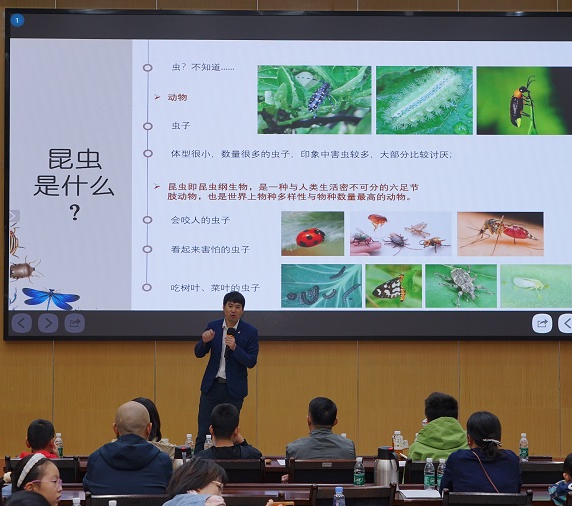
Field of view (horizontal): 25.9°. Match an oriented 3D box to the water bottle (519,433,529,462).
[{"bbox_3d":[1.612,1.315,8.420,0.061,0.192,0.061,0,-1,0],"label":"water bottle"}]

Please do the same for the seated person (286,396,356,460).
[{"bbox_3d":[0.221,1.512,7.645,0.480,1.260,0.700,0,-1,0],"label":"seated person"}]

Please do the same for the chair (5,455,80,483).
[{"bbox_3d":[-1.462,1.663,7.731,0.460,0.870,0.520,0,-1,0],"label":"chair"}]

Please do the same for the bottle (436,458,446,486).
[{"bbox_3d":[0.876,1.240,6.971,0.059,0.177,0.059,0,-1,0],"label":"bottle"}]

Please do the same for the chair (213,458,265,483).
[{"bbox_3d":[-0.345,1.660,7.601,0.460,0.870,0.520,0,-1,0],"label":"chair"}]

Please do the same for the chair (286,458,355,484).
[{"bbox_3d":[0.232,1.671,7.411,0.450,0.930,0.520,0,-1,0],"label":"chair"}]

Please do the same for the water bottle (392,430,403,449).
[{"bbox_3d":[0.757,1.308,8.421,0.069,0.205,0.069,0,-1,0],"label":"water bottle"}]

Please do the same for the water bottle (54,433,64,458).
[{"bbox_3d":[-1.483,1.270,8.171,0.059,0.177,0.059,0,-1,0],"label":"water bottle"}]

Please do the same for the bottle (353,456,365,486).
[{"bbox_3d":[0.430,1.286,7.251,0.061,0.192,0.061,0,-1,0],"label":"bottle"}]

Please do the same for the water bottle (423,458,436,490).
[{"bbox_3d":[0.835,1.285,7.221,0.061,0.192,0.061,0,-1,0],"label":"water bottle"}]

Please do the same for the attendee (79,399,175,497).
[{"bbox_3d":[-0.835,1.428,6.727,0.490,1.290,0.760,0,-1,0],"label":"attendee"}]

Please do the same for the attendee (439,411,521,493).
[{"bbox_3d":[1.019,1.456,6.766,0.450,1.235,0.740,0,-1,0],"label":"attendee"}]

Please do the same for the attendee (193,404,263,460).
[{"bbox_3d":[-0.355,1.526,7.615,0.460,1.230,0.680,0,-1,3],"label":"attendee"}]

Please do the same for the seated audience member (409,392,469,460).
[{"bbox_3d":[0.951,1.491,7.616,0.470,1.300,0.700,0,-1,-3],"label":"seated audience member"}]

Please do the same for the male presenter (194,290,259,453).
[{"bbox_3d":[-0.505,1.184,10.574,0.520,1.720,0.380,0,-1,13],"label":"male presenter"}]

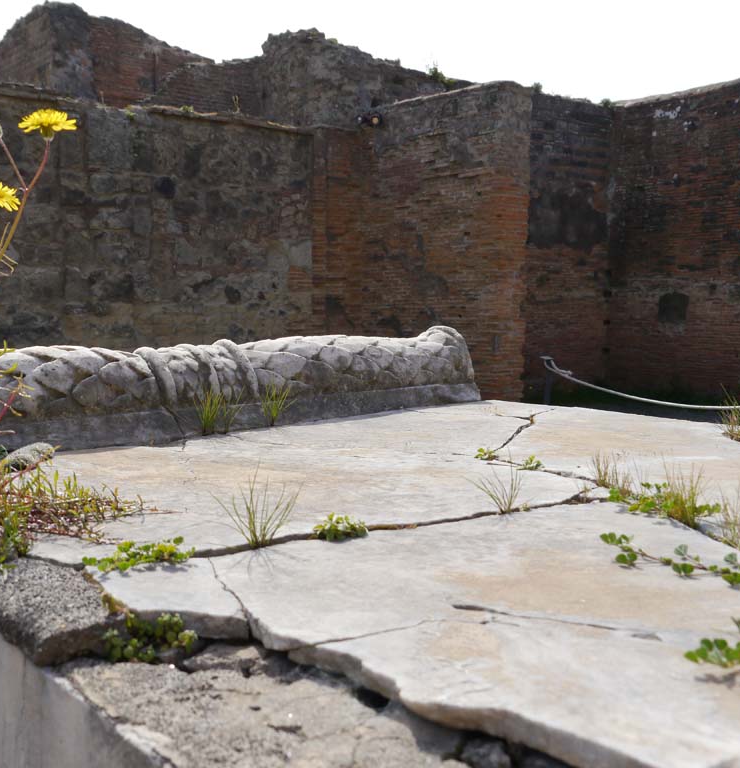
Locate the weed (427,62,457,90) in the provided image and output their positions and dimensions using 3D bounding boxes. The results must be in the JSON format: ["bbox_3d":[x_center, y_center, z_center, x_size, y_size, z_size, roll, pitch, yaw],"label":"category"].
[{"bbox_3d":[1.168,-5.024,14.500,0.490,0.420,0.420,0,6,0],"label":"weed"}]

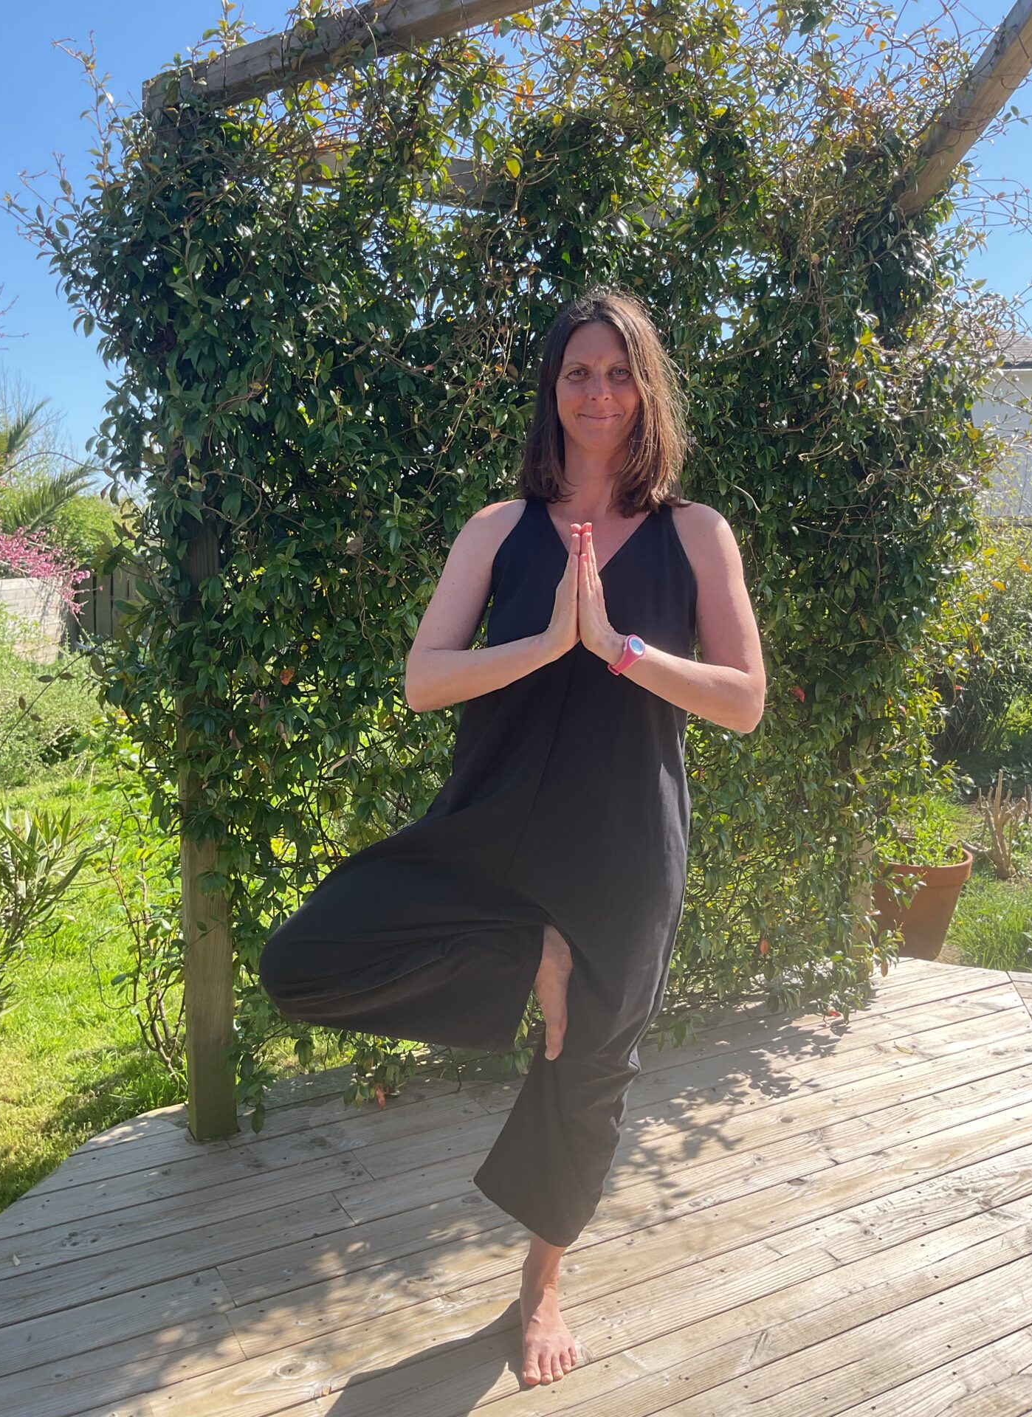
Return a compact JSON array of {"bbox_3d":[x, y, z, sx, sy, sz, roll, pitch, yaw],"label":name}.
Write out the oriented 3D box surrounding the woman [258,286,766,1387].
[{"bbox_3d":[0.008,0.225,1.835,0.760,1.705,0.440,1,8,3],"label":"woman"}]

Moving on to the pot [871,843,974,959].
[{"bbox_3d":[1.368,0.676,4.117,0.382,0.366,0.382,0,8,0],"label":"pot"}]

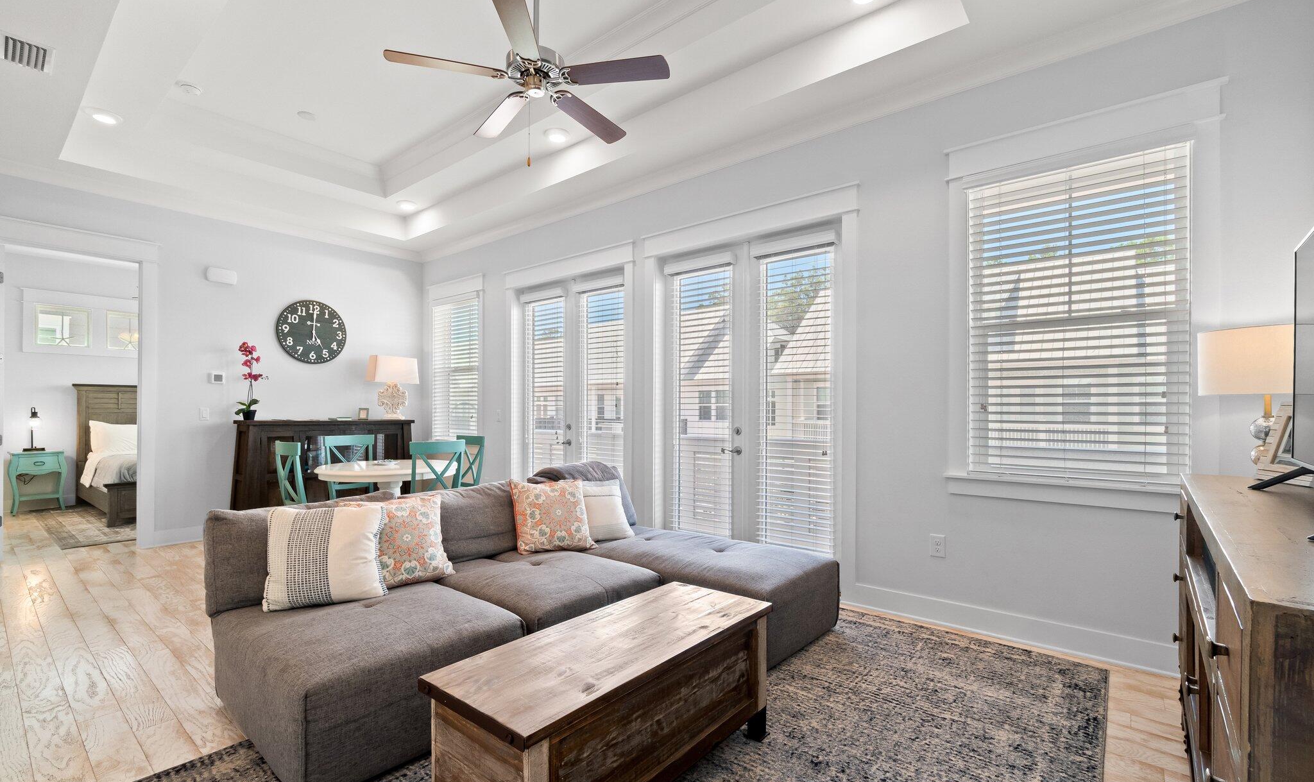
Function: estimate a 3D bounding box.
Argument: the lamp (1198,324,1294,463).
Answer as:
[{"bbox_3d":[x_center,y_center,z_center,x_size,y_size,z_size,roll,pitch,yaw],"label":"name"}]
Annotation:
[{"bbox_3d":[2.355,0.059,2.115,0.390,0.600,0.390,-1,-2,39],"label":"lamp"}]

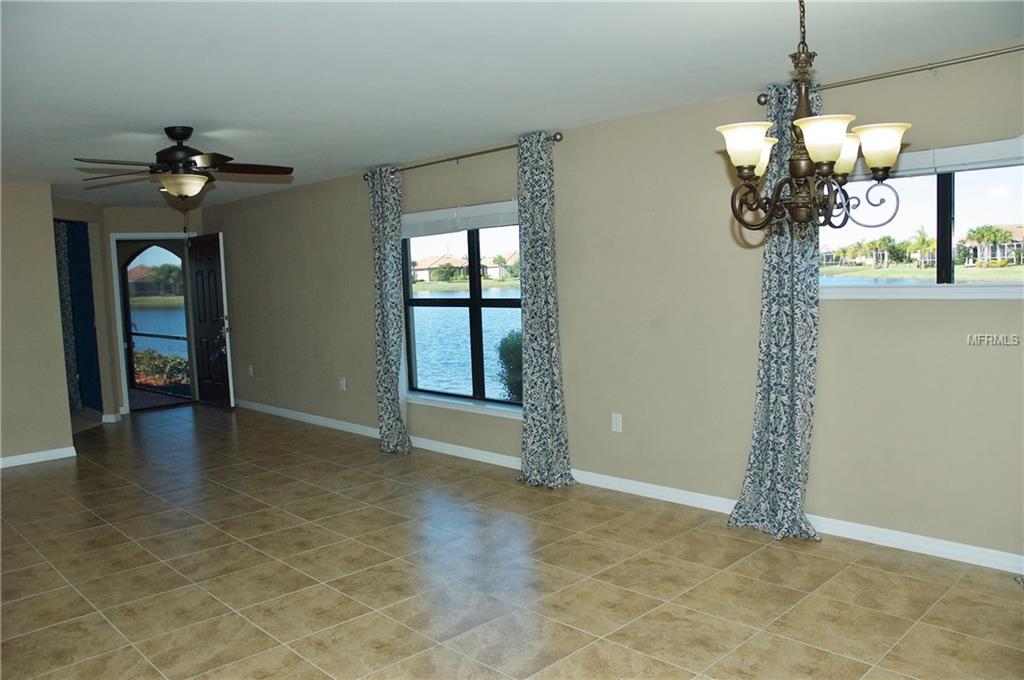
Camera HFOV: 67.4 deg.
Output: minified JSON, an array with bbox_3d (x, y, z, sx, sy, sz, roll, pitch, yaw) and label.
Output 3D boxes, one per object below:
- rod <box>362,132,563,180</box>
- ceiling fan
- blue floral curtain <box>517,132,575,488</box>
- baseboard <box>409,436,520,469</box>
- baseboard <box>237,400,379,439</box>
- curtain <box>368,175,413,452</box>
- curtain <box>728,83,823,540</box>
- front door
[{"bbox_3d":[-0.469,-1.379,5.915,0.109,0.059,2.334,-6,6,-44],"label":"rod"},{"bbox_3d":[-1.985,-1.064,4.599,1.319,0.423,1.319,-6,6,-44],"label":"ceiling fan"},{"bbox_3d":[0.190,-0.206,5.292,0.218,2.430,0.419,-6,6,-44],"label":"blue floral curtain"},{"bbox_3d":[-0.402,0.909,6.235,0.016,0.096,1.411,-6,6,-44],"label":"baseboard"},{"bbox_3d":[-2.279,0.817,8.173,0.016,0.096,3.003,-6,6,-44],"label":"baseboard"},{"bbox_3d":[-1.079,-0.265,6.591,0.218,2.430,0.441,-6,6,-44],"label":"curtain"},{"bbox_3d":[1.383,-0.135,4.059,0.209,2.402,0.537,-6,6,-44],"label":"curtain"},{"bbox_3d":[-3.703,-0.233,9.472,0.045,2.084,0.933,-6,6,-44],"label":"front door"}]

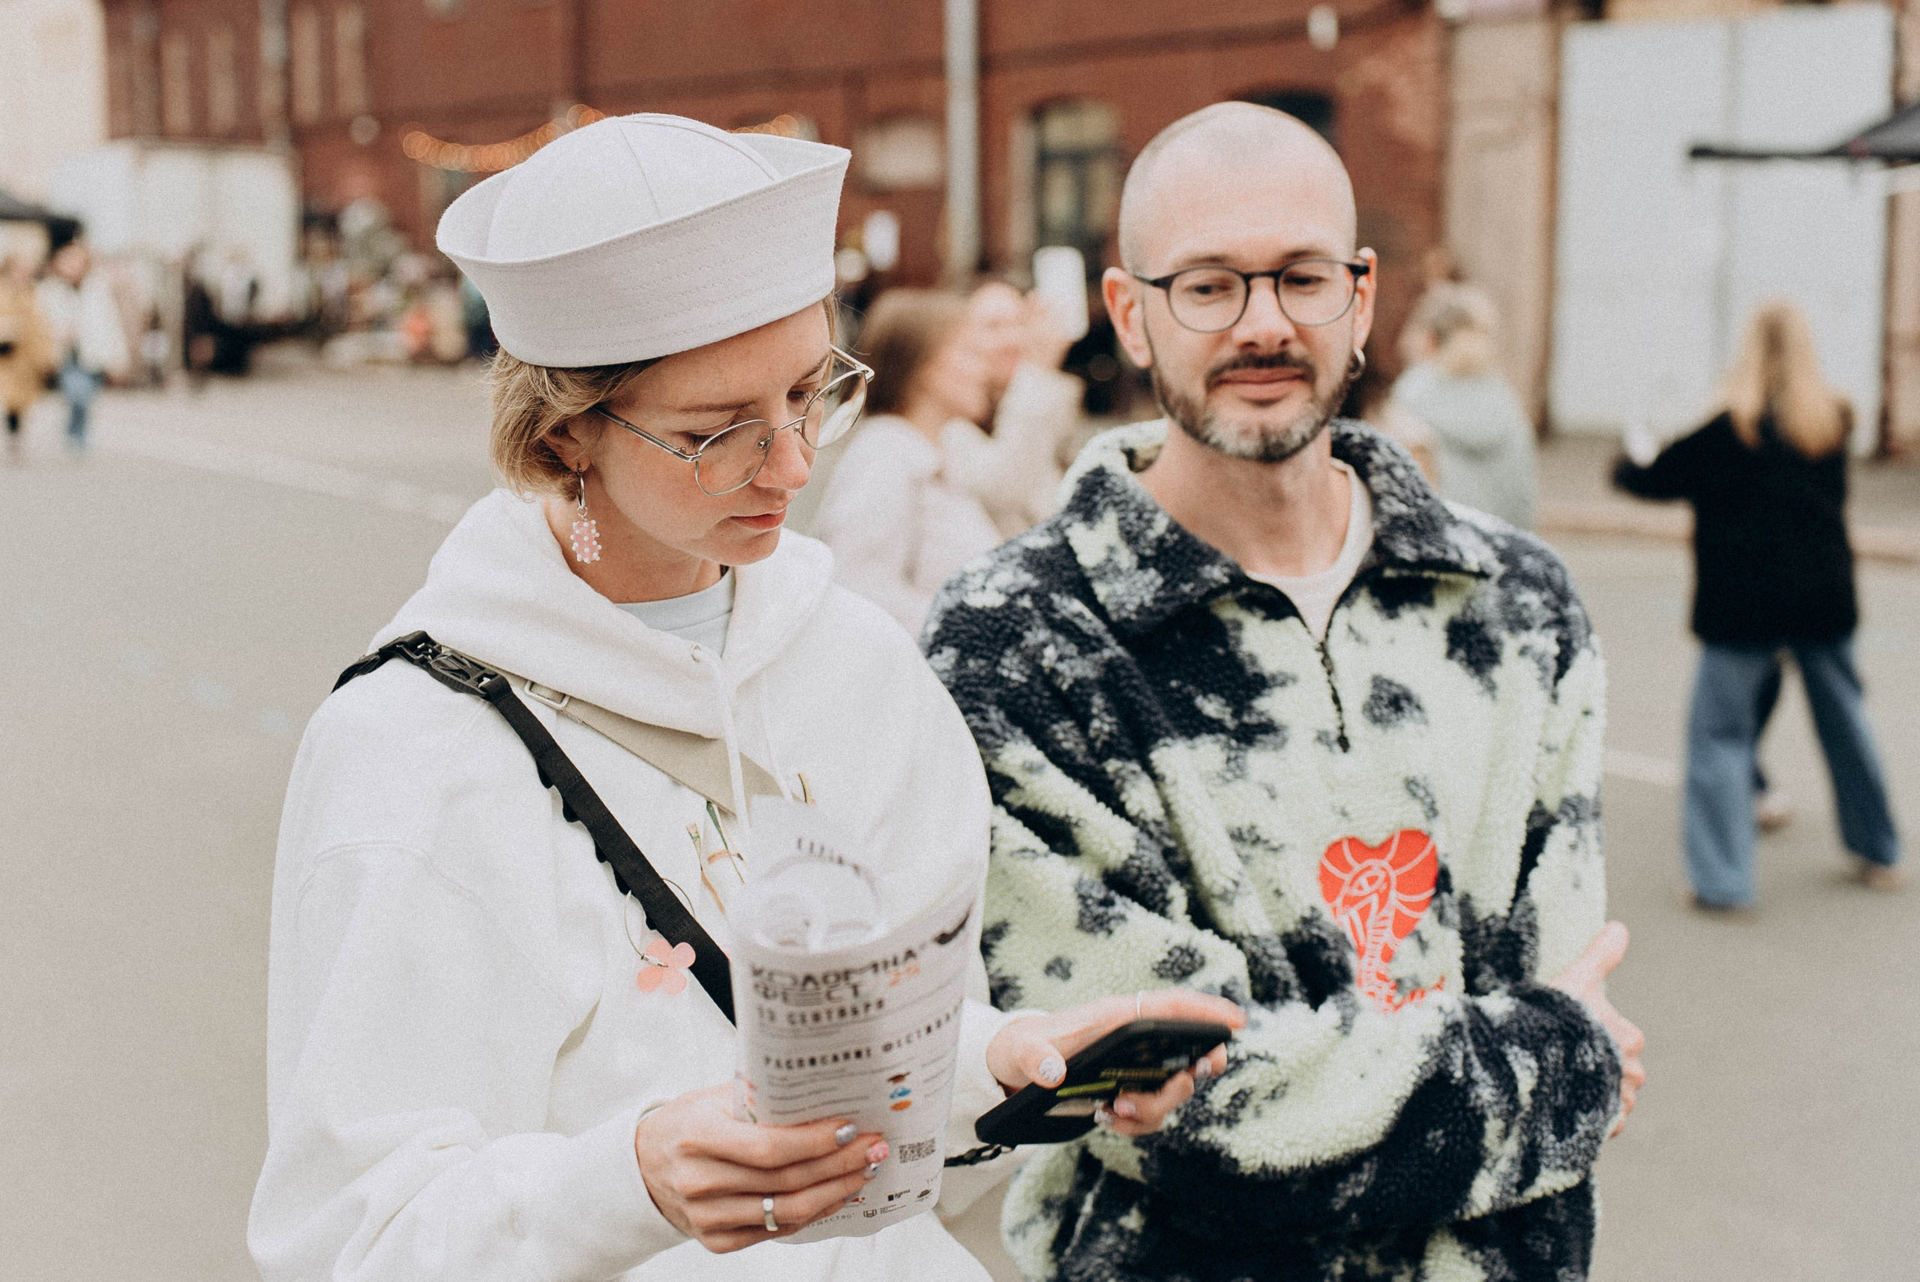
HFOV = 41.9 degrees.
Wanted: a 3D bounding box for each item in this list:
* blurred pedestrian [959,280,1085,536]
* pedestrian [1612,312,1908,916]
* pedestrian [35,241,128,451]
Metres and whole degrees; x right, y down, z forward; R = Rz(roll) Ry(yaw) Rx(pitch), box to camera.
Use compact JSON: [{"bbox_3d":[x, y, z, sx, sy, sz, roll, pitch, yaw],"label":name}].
[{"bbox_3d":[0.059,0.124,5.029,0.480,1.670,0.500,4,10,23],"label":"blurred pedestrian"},{"bbox_3d":[2.154,-0.115,6.763,0.700,1.610,0.520,1,9,6],"label":"pedestrian"},{"bbox_3d":[-7.300,-2.426,20.875,0.620,1.740,0.420,-2,9,-12],"label":"pedestrian"}]

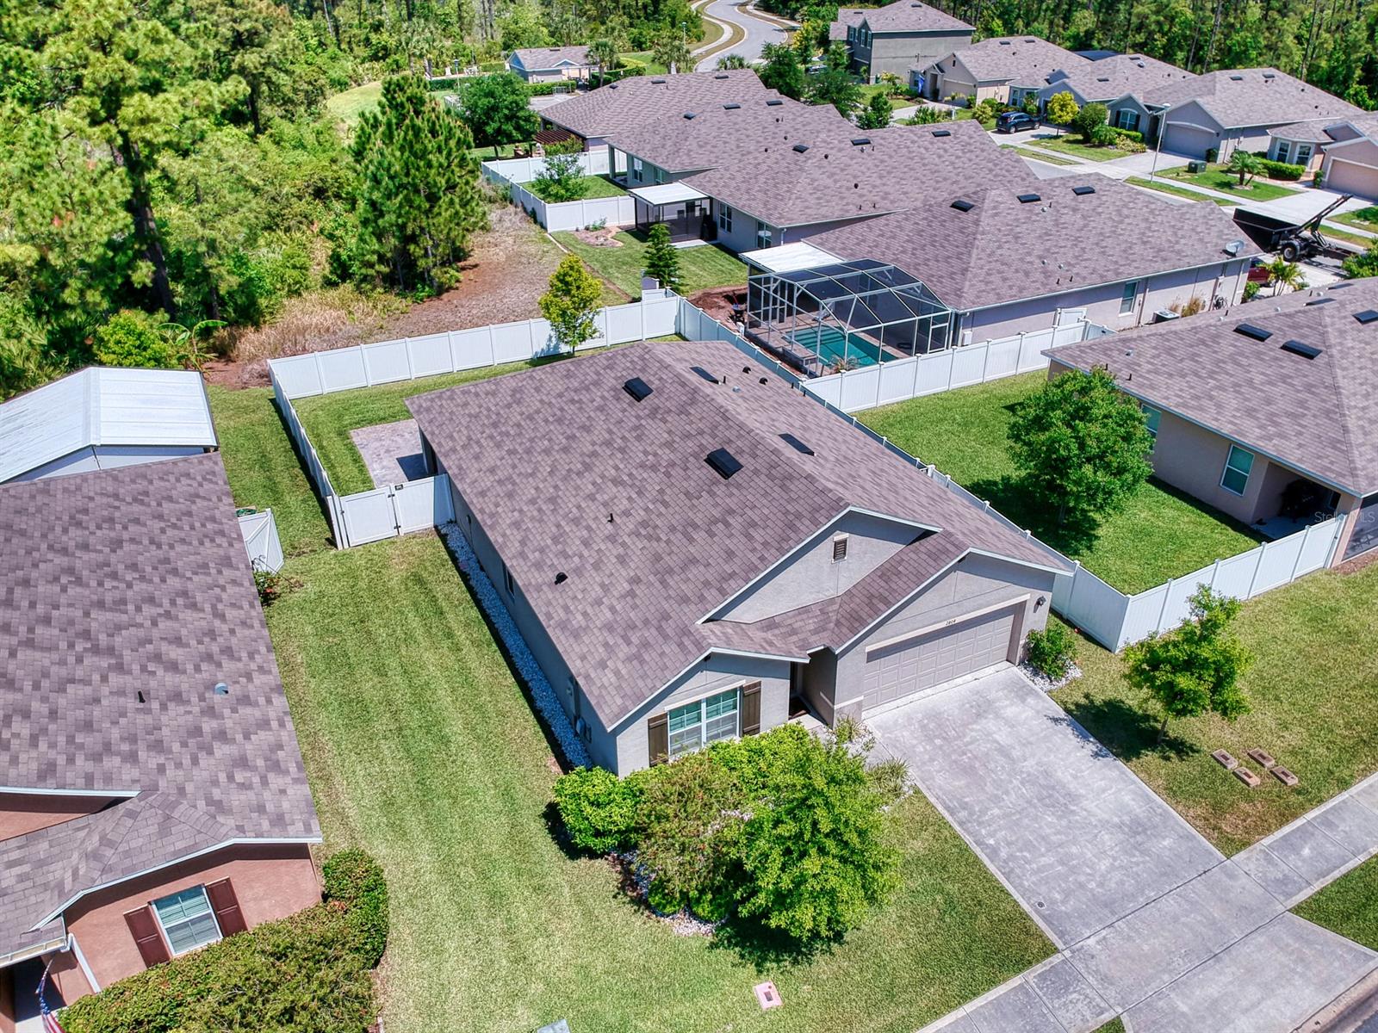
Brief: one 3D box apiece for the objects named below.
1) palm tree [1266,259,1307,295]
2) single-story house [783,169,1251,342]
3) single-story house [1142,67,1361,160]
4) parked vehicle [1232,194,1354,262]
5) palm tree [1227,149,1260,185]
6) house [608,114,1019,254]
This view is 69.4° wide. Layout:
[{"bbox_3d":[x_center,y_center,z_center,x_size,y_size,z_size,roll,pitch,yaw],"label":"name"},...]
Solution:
[{"bbox_3d":[30.630,-12.132,51.071,2.300,2.400,2.300,-14,32,-22],"label":"palm tree"},{"bbox_3d":[17.719,-14.345,51.542,19.600,5.900,13.100,-14,34,-22],"label":"single-story house"},{"bbox_3d":[49.229,-37.021,89.305,19.400,5.900,13.300,-14,34,-22],"label":"single-story house"},{"bbox_3d":[34.705,-17.579,58.479,2.400,4.200,7.900,-14,34,-22],"label":"parked vehicle"},{"bbox_3d":[41.612,-25.999,74.202,2.600,2.500,2.500,-14,34,-22],"label":"palm tree"},{"bbox_3d":[10.444,-21.925,64.964,21.550,6.050,14.150,-14,32,-22],"label":"house"}]

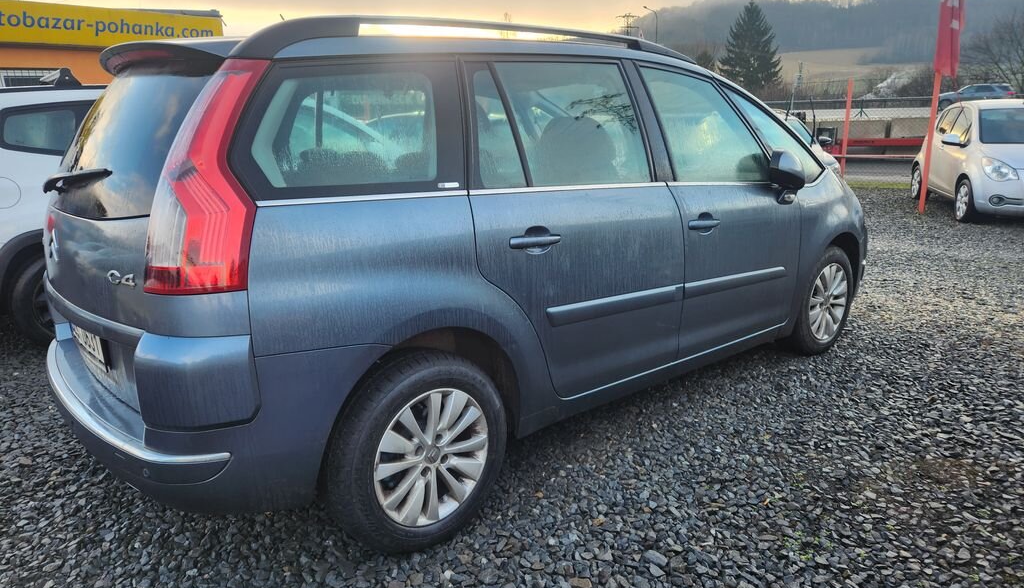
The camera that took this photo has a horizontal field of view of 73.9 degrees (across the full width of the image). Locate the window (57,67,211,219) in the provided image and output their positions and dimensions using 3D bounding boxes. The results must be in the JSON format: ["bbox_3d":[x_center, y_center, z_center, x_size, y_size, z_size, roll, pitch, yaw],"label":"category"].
[{"bbox_3d":[-1.348,-0.484,2.216,0.160,0.440,1.260,20,-4,-42],"label":"window"}]

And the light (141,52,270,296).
[{"bbox_3d":[-0.805,-0.302,1.789,0.330,0.600,0.330,-13,17,-38],"label":"light"}]

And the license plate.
[{"bbox_3d":[-1.429,0.127,2.276,0.020,0.110,0.520,-13,17,-38],"label":"license plate"}]

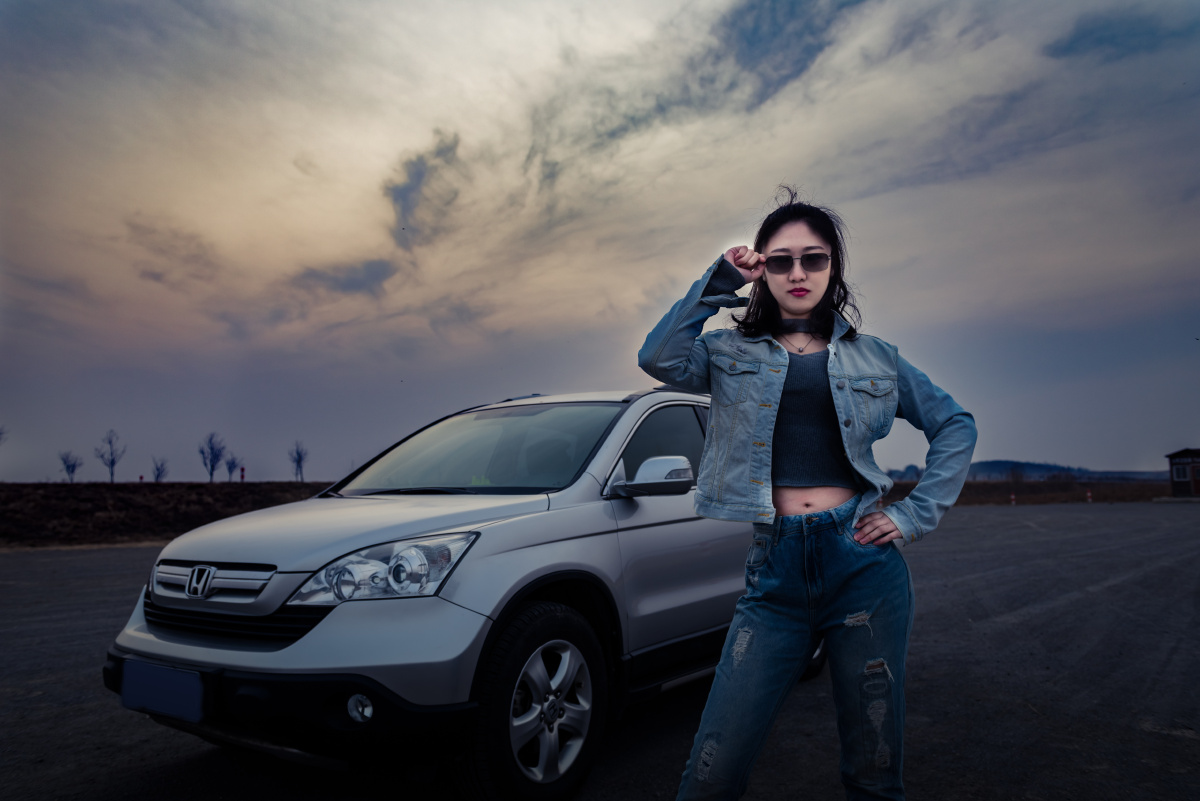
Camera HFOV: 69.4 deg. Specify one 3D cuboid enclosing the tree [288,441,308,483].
[{"bbox_3d":[-22.935,4.663,66.000,1.485,3.236,1.410,0,-5,0],"label":"tree"}]

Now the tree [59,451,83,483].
[{"bbox_3d":[-40.236,5.044,66.000,1.903,2.474,1.808,0,-5,0],"label":"tree"}]

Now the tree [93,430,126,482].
[{"bbox_3d":[-36.684,4.218,65.000,2.362,3.936,2.244,0,-5,0],"label":"tree"}]

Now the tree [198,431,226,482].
[{"bbox_3d":[-29.055,4.293,65.000,2.024,3.786,1.923,0,-5,0],"label":"tree"}]

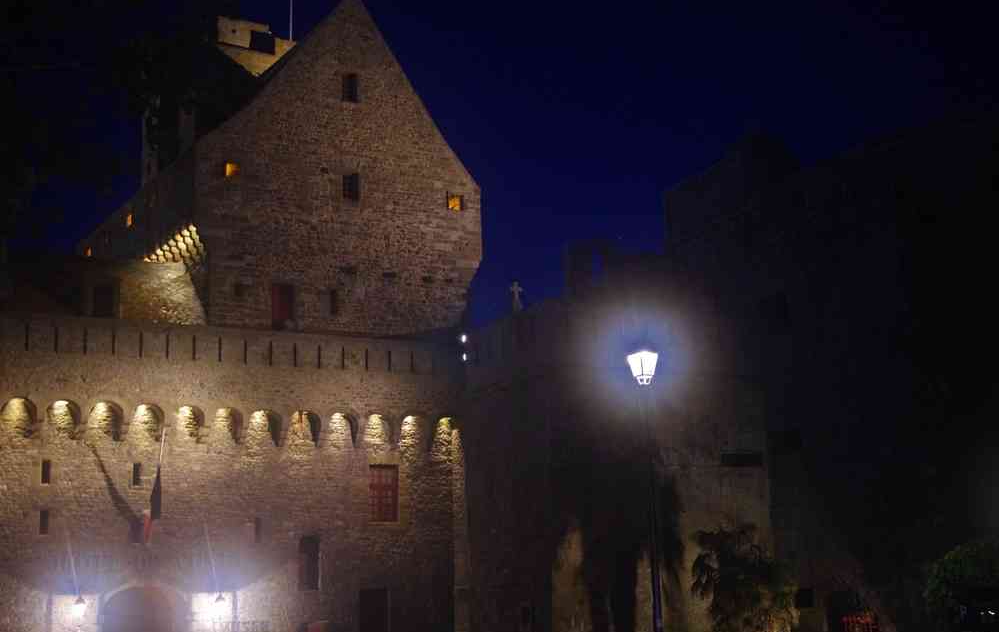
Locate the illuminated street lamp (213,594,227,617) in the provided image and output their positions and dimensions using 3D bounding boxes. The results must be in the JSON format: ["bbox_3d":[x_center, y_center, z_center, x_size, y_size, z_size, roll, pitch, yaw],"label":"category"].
[{"bbox_3d":[-9.113,9.422,41.542,0.354,0.742,0.354,5,-16,-26],"label":"illuminated street lamp"}]

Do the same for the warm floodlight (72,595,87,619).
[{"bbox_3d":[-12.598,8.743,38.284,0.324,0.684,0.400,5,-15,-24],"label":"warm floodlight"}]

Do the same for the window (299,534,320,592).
[{"bbox_3d":[-6.648,8.654,44.656,0.698,1.902,0.300,5,-16,-26],"label":"window"}]

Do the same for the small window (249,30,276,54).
[{"bbox_3d":[-12.143,-14.064,65.411,1.345,0.905,0.400,5,-16,-26],"label":"small window"}]

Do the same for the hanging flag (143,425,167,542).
[{"bbox_3d":[-11.321,5.574,41.878,0.353,3.619,1.500,5,-16,-26],"label":"hanging flag"}]

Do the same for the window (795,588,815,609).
[{"bbox_3d":[10.991,10.181,46.000,0.590,0.753,0.250,2,-14,-15],"label":"window"}]

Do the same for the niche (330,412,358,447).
[{"bbox_3d":[-5.583,4.091,45.964,0.889,1.202,0.500,5,-16,-26],"label":"niche"}]

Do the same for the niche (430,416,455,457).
[{"bbox_3d":[-2.130,4.502,47.657,0.810,1.343,0.500,5,-16,-26],"label":"niche"}]

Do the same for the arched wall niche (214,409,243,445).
[{"bbox_3d":[-9.355,3.819,44.067,0.865,1.210,0.500,5,-16,-26],"label":"arched wall niche"}]

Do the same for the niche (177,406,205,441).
[{"bbox_3d":[-10.171,3.542,42.014,0.776,1.079,0.550,5,-15,-24],"label":"niche"}]

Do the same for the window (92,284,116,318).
[{"bbox_3d":[-16.090,-0.630,52.000,0.854,1.301,0.250,5,-15,-24],"label":"window"}]

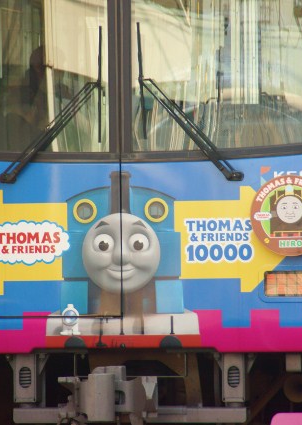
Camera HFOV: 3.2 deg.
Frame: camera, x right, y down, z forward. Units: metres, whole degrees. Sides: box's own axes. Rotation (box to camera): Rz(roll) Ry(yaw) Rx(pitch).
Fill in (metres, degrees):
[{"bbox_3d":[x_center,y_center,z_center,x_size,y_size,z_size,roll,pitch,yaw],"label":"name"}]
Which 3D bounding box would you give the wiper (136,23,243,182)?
[{"bbox_3d":[0.194,-0.538,26.000,0.510,0.775,0.120,0,0,11],"label":"wiper"}]

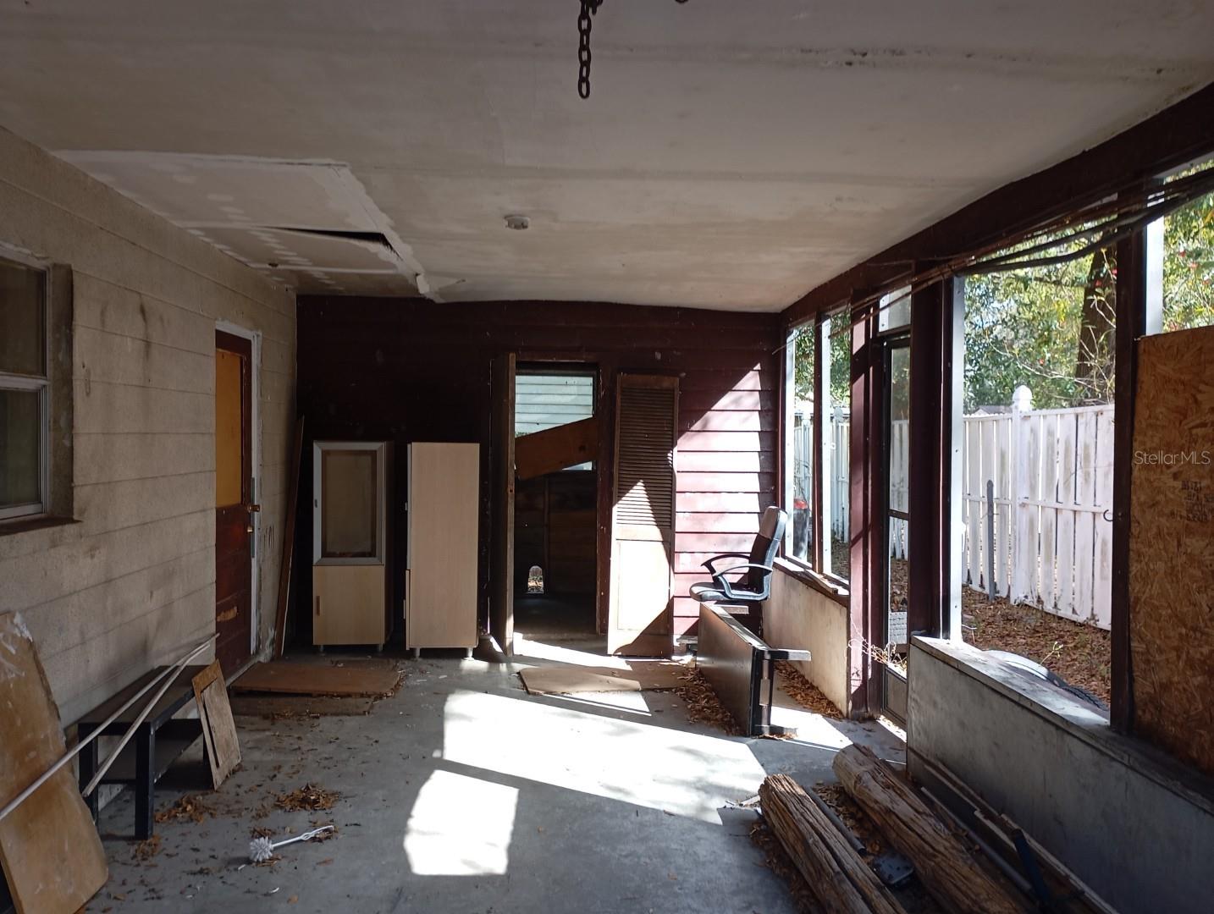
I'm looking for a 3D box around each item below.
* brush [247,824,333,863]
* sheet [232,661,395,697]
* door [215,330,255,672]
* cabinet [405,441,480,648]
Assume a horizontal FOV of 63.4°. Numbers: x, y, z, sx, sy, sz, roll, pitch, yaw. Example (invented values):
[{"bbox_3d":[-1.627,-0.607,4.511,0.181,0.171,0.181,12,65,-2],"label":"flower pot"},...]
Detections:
[{"bbox_3d":[-1.152,1.407,3.622,0.080,0.080,0.355,2,-2,36],"label":"brush"},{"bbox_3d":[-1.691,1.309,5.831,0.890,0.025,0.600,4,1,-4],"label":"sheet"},{"bbox_3d":[-2.209,0.264,5.720,0.045,1.990,0.800,0,1,-3],"label":"door"},{"bbox_3d":[-1.105,0.618,6.702,0.475,1.425,0.460,0,1,-5],"label":"cabinet"}]

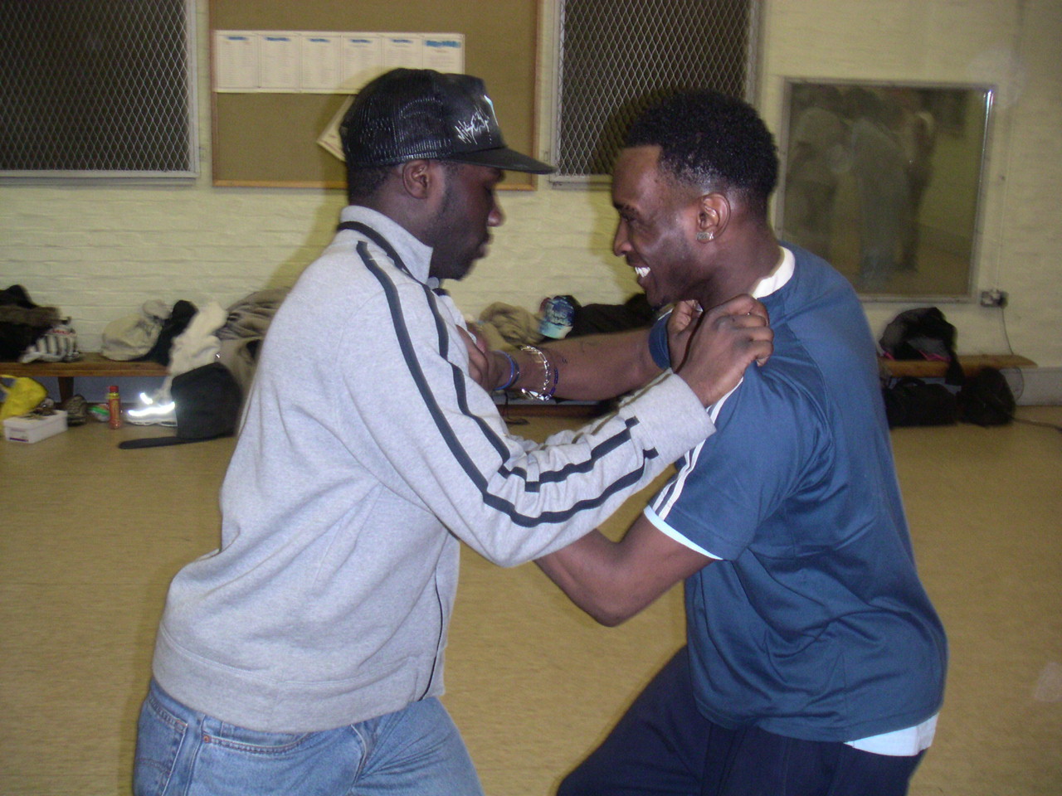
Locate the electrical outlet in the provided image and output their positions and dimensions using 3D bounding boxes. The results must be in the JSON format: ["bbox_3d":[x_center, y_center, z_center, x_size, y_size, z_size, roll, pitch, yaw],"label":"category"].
[{"bbox_3d":[2.437,-0.522,6.459,0.144,0.087,0.045,0,12,-4],"label":"electrical outlet"}]

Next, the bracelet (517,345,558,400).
[{"bbox_3d":[0.006,-0.033,1.580,0.013,0.069,0.069,-15,19,-37],"label":"bracelet"}]

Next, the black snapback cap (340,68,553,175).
[{"bbox_3d":[-0.105,-0.344,1.530,0.265,0.128,0.172,2,12,5],"label":"black snapback cap"}]

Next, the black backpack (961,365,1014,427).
[{"bbox_3d":[2.295,-0.020,6.230,0.270,0.280,0.210,0,12,-4],"label":"black backpack"}]

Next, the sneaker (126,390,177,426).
[{"bbox_3d":[-1.774,0.052,5.845,0.285,0.140,0.110,2,12,7],"label":"sneaker"}]

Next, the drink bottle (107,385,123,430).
[{"bbox_3d":[-1.940,0.040,5.727,0.058,0.202,0.058,1,12,0],"label":"drink bottle"}]

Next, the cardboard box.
[{"bbox_3d":[-2.236,0.125,5.565,0.150,0.092,0.285,4,12,13],"label":"cardboard box"}]

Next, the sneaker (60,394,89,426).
[{"bbox_3d":[-2.172,0.046,5.886,0.105,0.120,0.280,-2,12,-14],"label":"sneaker"}]

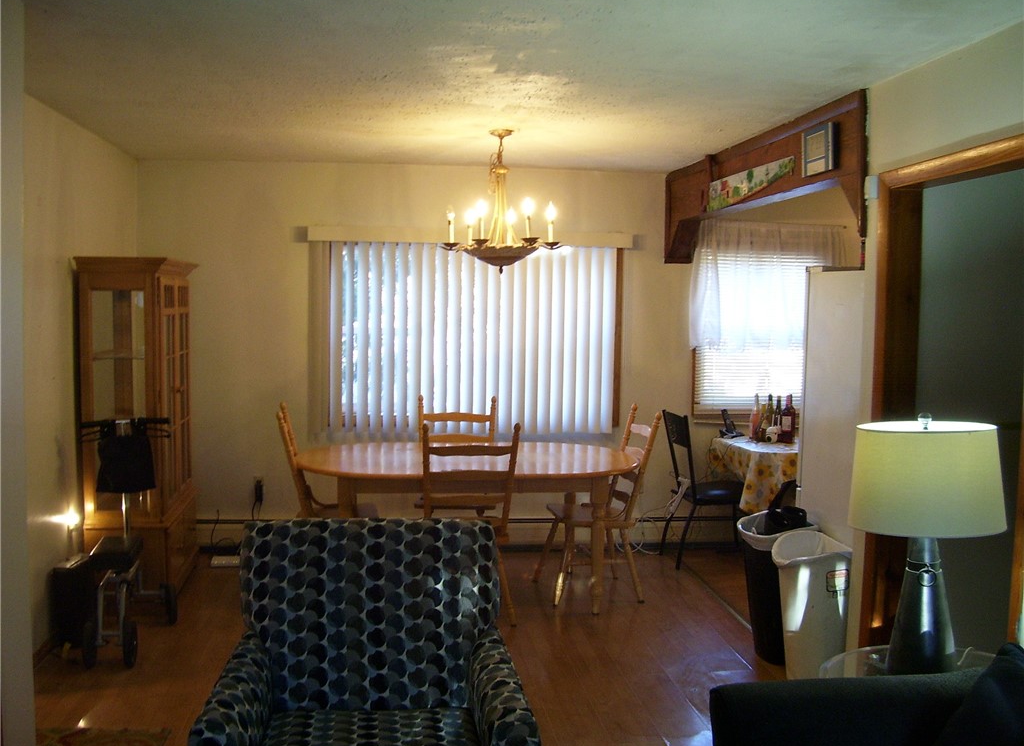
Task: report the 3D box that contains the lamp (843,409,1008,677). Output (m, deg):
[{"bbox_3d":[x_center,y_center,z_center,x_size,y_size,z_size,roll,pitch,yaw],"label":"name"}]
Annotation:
[{"bbox_3d":[1.107,0.466,2.700,0.395,0.713,0.395,0,4,-7],"label":"lamp"}]

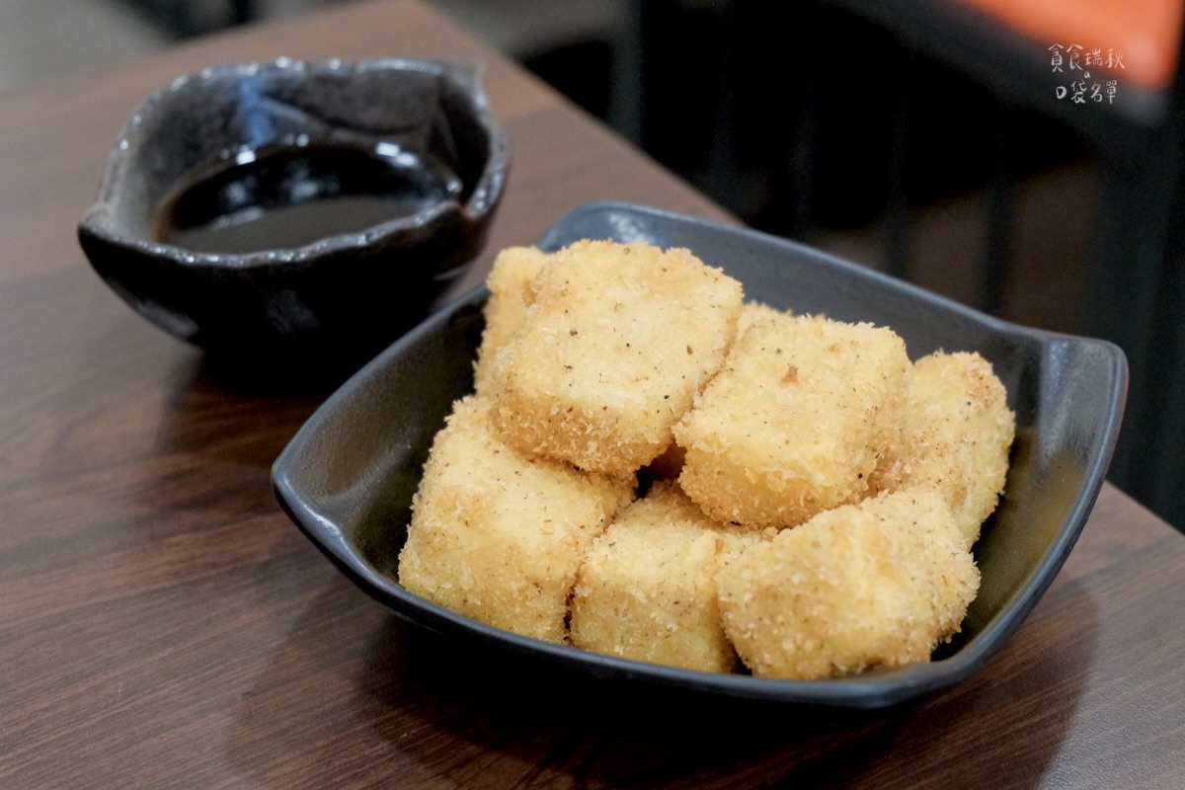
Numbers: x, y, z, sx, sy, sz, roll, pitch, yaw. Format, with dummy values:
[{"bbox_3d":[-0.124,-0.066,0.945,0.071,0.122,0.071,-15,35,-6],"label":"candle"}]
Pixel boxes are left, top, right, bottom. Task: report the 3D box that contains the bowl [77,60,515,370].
[{"bbox_3d":[-0.075,-0.040,0.640,0.108,0.054,0.104,0,34,0],"label":"bowl"}]

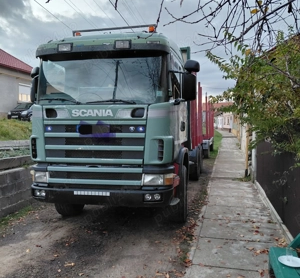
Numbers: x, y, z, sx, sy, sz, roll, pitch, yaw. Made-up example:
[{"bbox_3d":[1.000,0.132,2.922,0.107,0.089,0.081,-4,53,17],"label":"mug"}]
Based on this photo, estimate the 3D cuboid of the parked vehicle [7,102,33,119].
[{"bbox_3d":[-11.500,-2.650,28.100,1.790,1.630,4.300,1,2,18],"label":"parked vehicle"}]

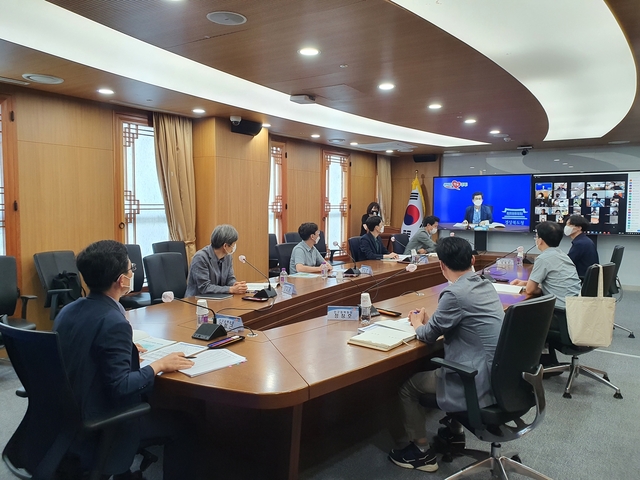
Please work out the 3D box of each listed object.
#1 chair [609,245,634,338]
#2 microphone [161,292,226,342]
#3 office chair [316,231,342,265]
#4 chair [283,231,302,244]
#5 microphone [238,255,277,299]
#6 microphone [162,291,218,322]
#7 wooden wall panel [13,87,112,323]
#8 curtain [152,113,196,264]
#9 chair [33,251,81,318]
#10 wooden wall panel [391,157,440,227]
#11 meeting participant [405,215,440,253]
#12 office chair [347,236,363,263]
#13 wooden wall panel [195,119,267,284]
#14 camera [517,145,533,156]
[{"bbox_3d":[3.220,0.575,5.548,0.660,1.010,0.650,3,5,32],"label":"chair"},{"bbox_3d":[-0.662,0.398,2.592,0.130,0.285,0.400,2,4,30],"label":"microphone"},{"bbox_3d":[0.110,0.373,8.251,0.660,1.010,0.650,3,5,32],"label":"office chair"},{"bbox_3d":[-0.230,0.393,8.236,0.640,1.030,0.640,3,5,34],"label":"chair"},{"bbox_3d":[-0.563,0.302,4.150,0.380,0.320,0.140,3,5,34],"label":"microphone"},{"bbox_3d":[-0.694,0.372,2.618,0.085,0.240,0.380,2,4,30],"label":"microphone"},{"bbox_3d":[-2.530,-0.132,4.868,0.060,2.480,0.970,3,5,34],"label":"wooden wall panel"},{"bbox_3d":[-1.956,-0.320,6.463,0.200,2.620,0.680,3,5,34],"label":"curtain"},{"bbox_3d":[-2.290,0.647,4.581,0.660,1.010,0.650,2,5,25],"label":"chair"},{"bbox_3d":[2.023,-0.544,10.400,1.120,2.480,0.060,3,5,34],"label":"wooden wall panel"},{"bbox_3d":[1.720,0.295,7.656,0.800,1.290,0.520,2,4,26],"label":"meeting participant"},{"bbox_3d":[0.797,0.454,7.364,0.640,1.030,0.640,3,5,34],"label":"office chair"},{"bbox_3d":[-1.290,-0.355,7.101,0.500,2.660,1.030,3,5,37],"label":"wooden wall panel"},{"bbox_3d":[4.001,-1.751,9.406,0.280,0.230,0.220,2,4,32],"label":"camera"}]

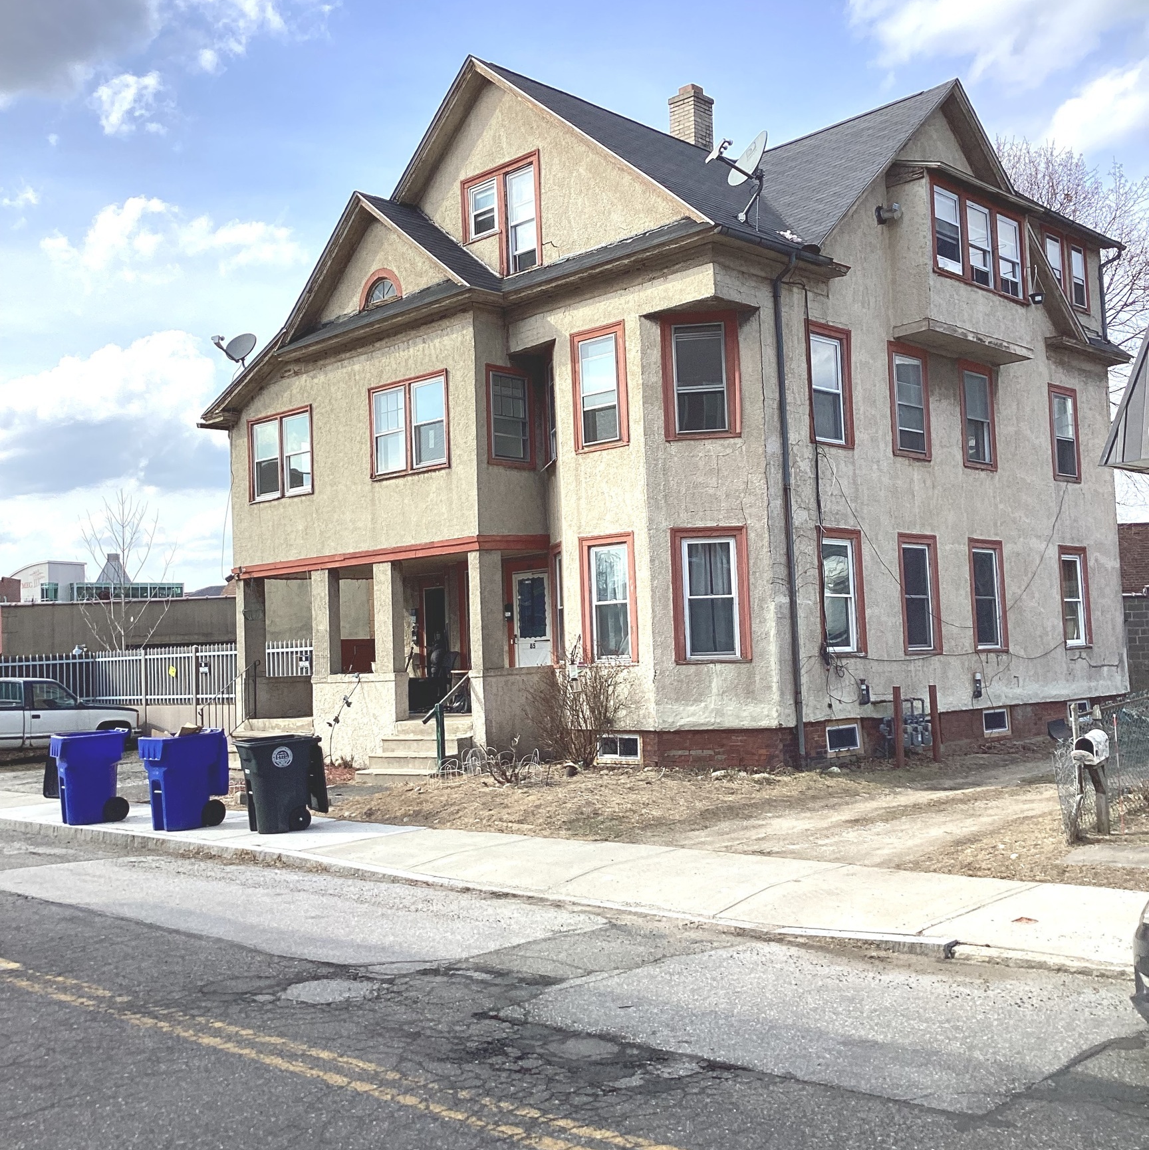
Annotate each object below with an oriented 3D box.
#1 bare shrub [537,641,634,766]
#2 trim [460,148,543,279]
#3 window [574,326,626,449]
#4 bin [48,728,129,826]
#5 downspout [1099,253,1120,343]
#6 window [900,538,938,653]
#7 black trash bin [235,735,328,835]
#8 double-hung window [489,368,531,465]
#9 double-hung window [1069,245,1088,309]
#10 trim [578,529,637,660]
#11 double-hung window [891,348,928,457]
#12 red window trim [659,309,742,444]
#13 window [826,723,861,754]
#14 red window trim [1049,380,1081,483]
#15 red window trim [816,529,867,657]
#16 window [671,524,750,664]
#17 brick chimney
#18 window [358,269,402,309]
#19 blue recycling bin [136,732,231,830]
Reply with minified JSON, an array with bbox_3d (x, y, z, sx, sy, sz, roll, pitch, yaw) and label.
[{"bbox_3d":[0.110,1.635,17.451,1.120,1.570,1.080,-2,-4,0],"label":"bare shrub"},{"bbox_3d":[-1.073,-5.151,20.006,1.675,1.668,0.120,-6,-5,44],"label":"trim"},{"bbox_3d":[0.350,-2.646,19.469,0.927,1.596,0.100,-6,-5,44],"label":"window"},{"bbox_3d":[-5.863,2.430,16.575,0.800,1.090,0.620,0,-4,-31],"label":"bin"},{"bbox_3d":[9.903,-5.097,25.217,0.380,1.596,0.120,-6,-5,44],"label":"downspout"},{"bbox_3d":[4.994,0.290,19.971,0.150,1.676,1.003,-6,-5,44],"label":"window"},{"bbox_3d":[-3.200,2.267,14.975,0.850,1.020,0.620,0,-4,-31],"label":"black trash bin"},{"bbox_3d":[-0.973,-2.389,20.737,0.100,1.380,0.798,-6,-5,44],"label":"double-hung window"},{"bbox_3d":[9.582,-5.662,26.086,0.100,1.116,0.622,-6,-5,44],"label":"double-hung window"},{"bbox_3d":[0.486,0.333,18.085,0.997,1.716,0.150,-6,-5,44],"label":"trim"},{"bbox_3d":[4.894,-2.513,20.156,0.150,1.571,1.003,-6,-5,44],"label":"double-hung window"},{"bbox_3d":[1.637,-2.563,17.725,0.983,1.643,0.150,-2,-4,3],"label":"red window trim"},{"bbox_3d":[3.818,2.319,19.434,0.100,0.401,0.838,-6,-5,44],"label":"window"},{"bbox_3d":[9.002,-2.591,25.188,0.100,1.756,1.140,-6,-5,44],"label":"red window trim"},{"bbox_3d":[3.580,0.242,18.530,0.150,1.736,1.056,-6,-5,44],"label":"red window trim"},{"bbox_3d":[1.757,0.263,17.670,0.973,1.739,0.120,-3,-4,10],"label":"window"},{"bbox_3d":[2.052,-7.847,23.924,0.563,1.207,0.563,-6,-5,44],"label":"brick chimney"},{"bbox_3d":[-2.861,-4.332,20.600,1.003,0.554,0.150,-6,-5,44],"label":"window"},{"bbox_3d":[-4.439,2.311,15.563,0.620,1.100,0.840,-5,-5,41],"label":"blue recycling bin"}]

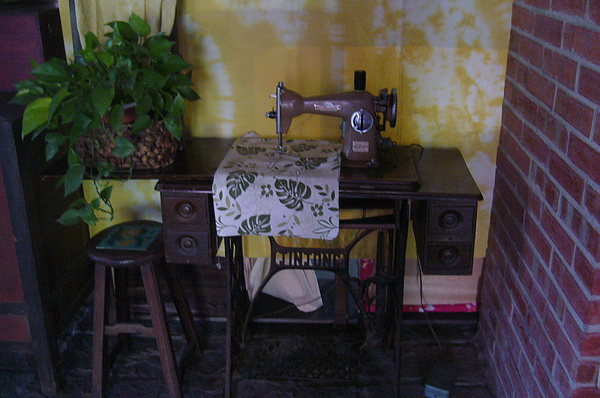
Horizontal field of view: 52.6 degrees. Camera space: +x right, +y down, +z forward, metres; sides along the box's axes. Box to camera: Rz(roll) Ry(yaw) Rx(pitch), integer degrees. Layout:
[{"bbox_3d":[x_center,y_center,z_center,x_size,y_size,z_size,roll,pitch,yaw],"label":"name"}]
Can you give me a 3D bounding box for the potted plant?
[{"bbox_3d":[-0.563,-0.258,1.782,0.535,0.550,0.420,2,22,5],"label":"potted plant"}]

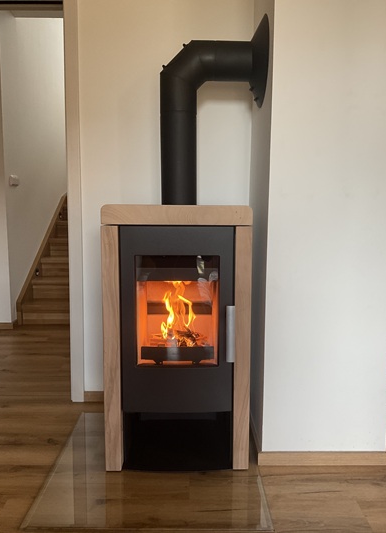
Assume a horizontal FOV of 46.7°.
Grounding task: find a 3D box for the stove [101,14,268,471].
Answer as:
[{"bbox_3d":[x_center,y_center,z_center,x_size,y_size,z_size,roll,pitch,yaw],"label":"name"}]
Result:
[{"bbox_3d":[-0.025,-0.112,1.900,0.640,1.845,0.460,0,7,-1],"label":"stove"}]

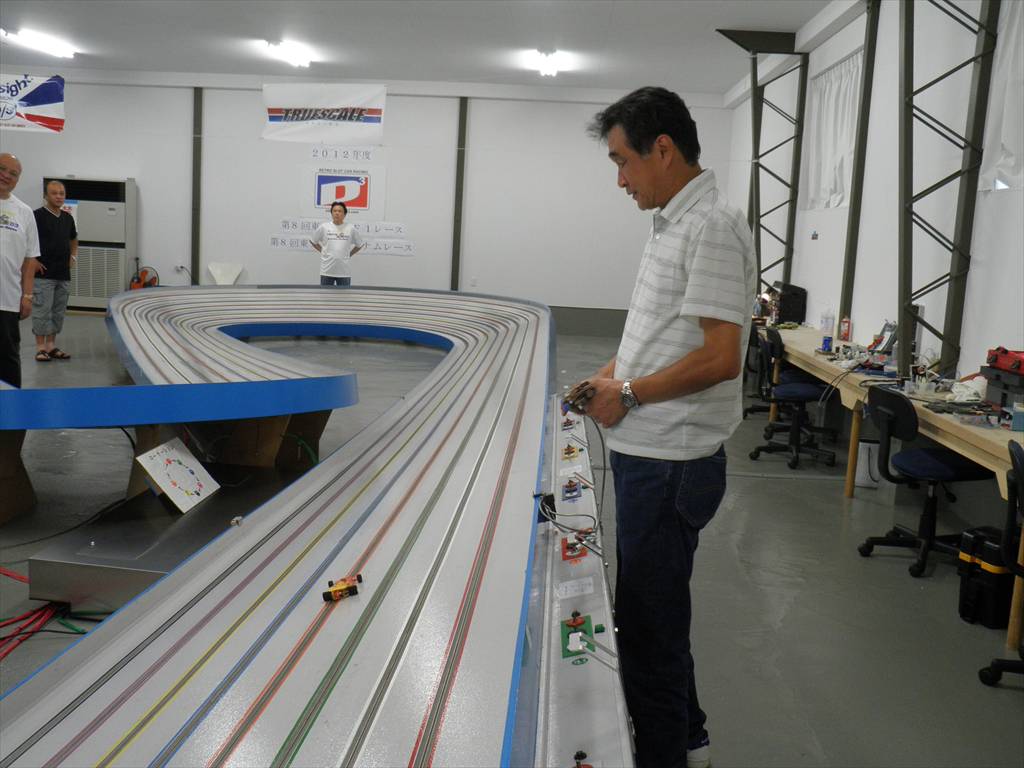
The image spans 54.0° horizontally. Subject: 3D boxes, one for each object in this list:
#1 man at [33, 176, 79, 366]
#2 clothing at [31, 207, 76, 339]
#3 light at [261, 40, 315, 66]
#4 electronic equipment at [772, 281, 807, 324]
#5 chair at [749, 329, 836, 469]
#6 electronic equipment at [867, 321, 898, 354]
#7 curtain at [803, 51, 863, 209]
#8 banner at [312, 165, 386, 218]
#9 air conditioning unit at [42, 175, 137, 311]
[{"bbox_3d":[-4.399,-1.093,9.676,0.460,1.690,0.300,-2,10,-33],"label":"man"},{"bbox_3d":[-4.399,-1.082,9.677,0.460,1.230,0.280,-2,10,-33],"label":"clothing"},{"bbox_3d":[-2.759,-4.086,12.440,0.250,0.100,1.300,3,8,2],"label":"light"},{"bbox_3d":[2.624,-0.763,9.590,0.250,0.370,0.360,3,8,2],"label":"electronic equipment"},{"bbox_3d":[1.866,0.064,6.604,0.540,0.830,0.540,2,8,-4],"label":"chair"},{"bbox_3d":[2.521,-0.316,6.890,0.180,0.210,0.250,3,8,2],"label":"electronic equipment"},{"bbox_3d":[2.814,-2.211,8.984,0.120,1.270,1.750,3,8,2],"label":"curtain"},{"bbox_3d":[-2.411,-2.797,14.653,1.150,0.730,0.020,3,8,2],"label":"banner"},{"bbox_3d":[-6.029,-1.941,14.444,1.180,1.880,0.380,3,8,2],"label":"air conditioning unit"}]

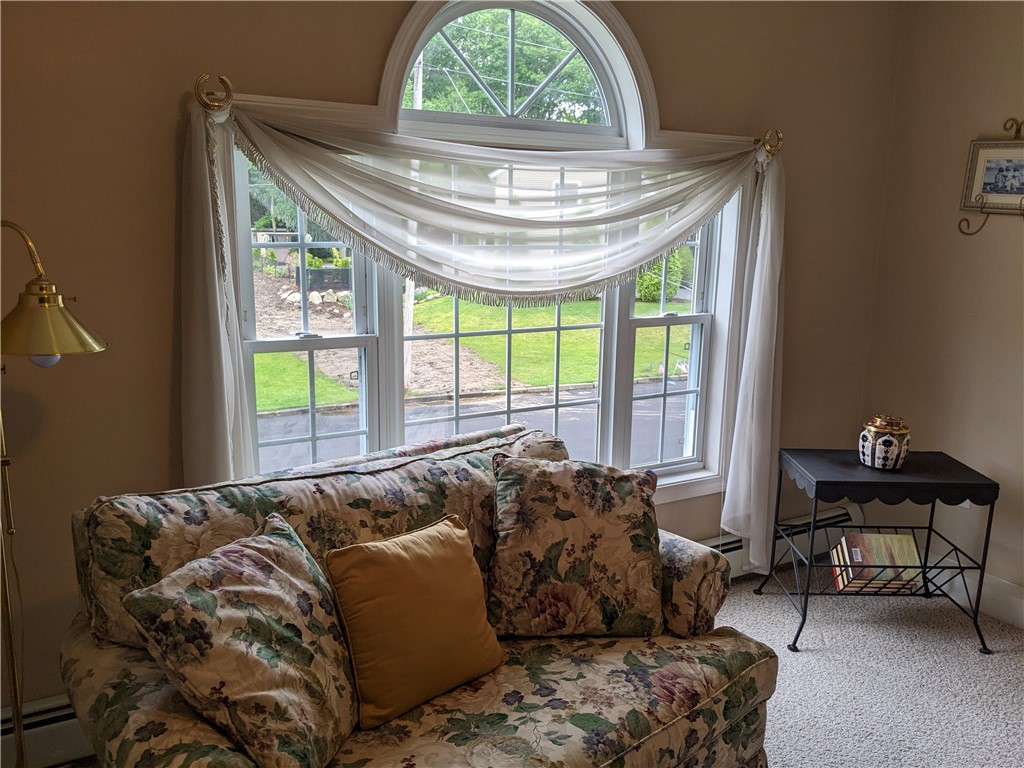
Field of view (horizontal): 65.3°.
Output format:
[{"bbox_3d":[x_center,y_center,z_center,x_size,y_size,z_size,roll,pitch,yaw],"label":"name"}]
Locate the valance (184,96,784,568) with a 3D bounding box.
[{"bbox_3d":[0.103,0.042,2.661,2.240,1.700,0.170,-6,13,-29],"label":"valance"}]

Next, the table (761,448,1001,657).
[{"bbox_3d":[1.326,0.590,2.929,0.700,0.606,0.450,1,12,1],"label":"table"}]

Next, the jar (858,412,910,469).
[{"bbox_3d":[1.334,0.205,2.858,0.171,0.177,0.171,1,12,1],"label":"jar"}]

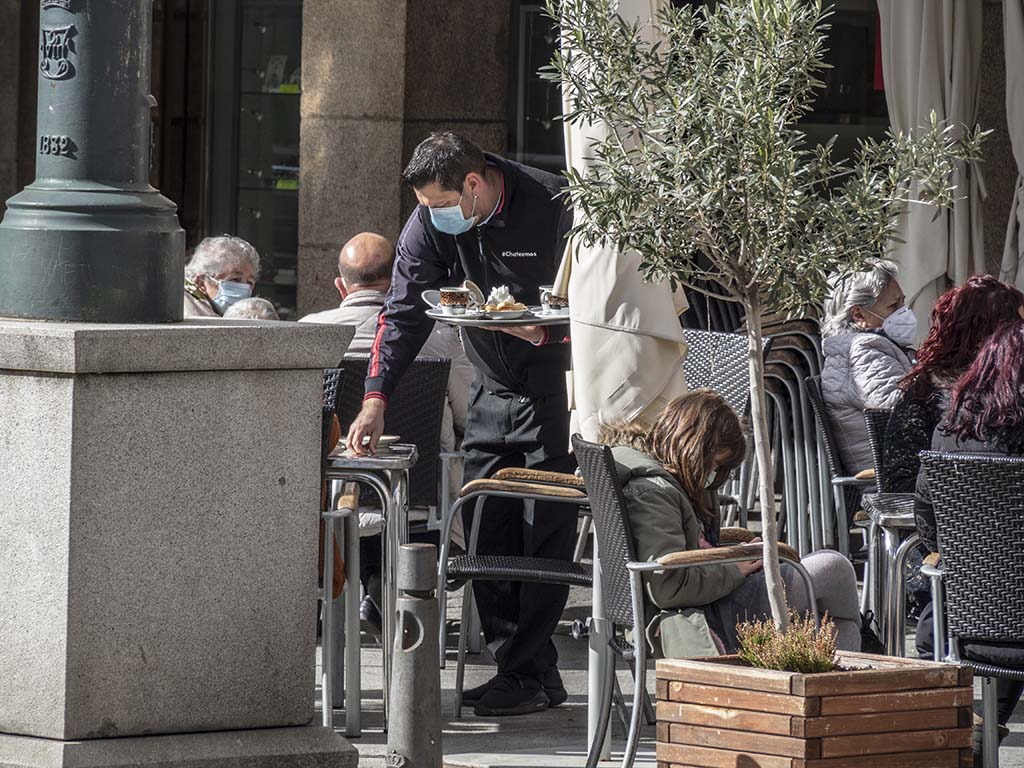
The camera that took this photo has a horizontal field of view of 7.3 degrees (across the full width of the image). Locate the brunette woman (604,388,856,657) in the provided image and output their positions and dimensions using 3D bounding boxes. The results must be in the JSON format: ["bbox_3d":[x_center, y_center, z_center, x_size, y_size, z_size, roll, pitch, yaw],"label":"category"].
[{"bbox_3d":[0.535,0.507,19.050,0.680,1.040,0.520,0,3,-5],"label":"brunette woman"}]

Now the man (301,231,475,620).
[{"bbox_3d":[-0.409,0.167,23.750,0.580,1.260,0.820,0,3,9],"label":"man"}]

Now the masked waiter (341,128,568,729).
[{"bbox_3d":[-0.096,0.112,21.600,0.580,1.580,0.650,2,4,41],"label":"masked waiter"}]

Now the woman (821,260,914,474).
[{"bbox_3d":[1.194,0.265,22.250,0.740,1.210,0.520,0,3,6],"label":"woman"}]

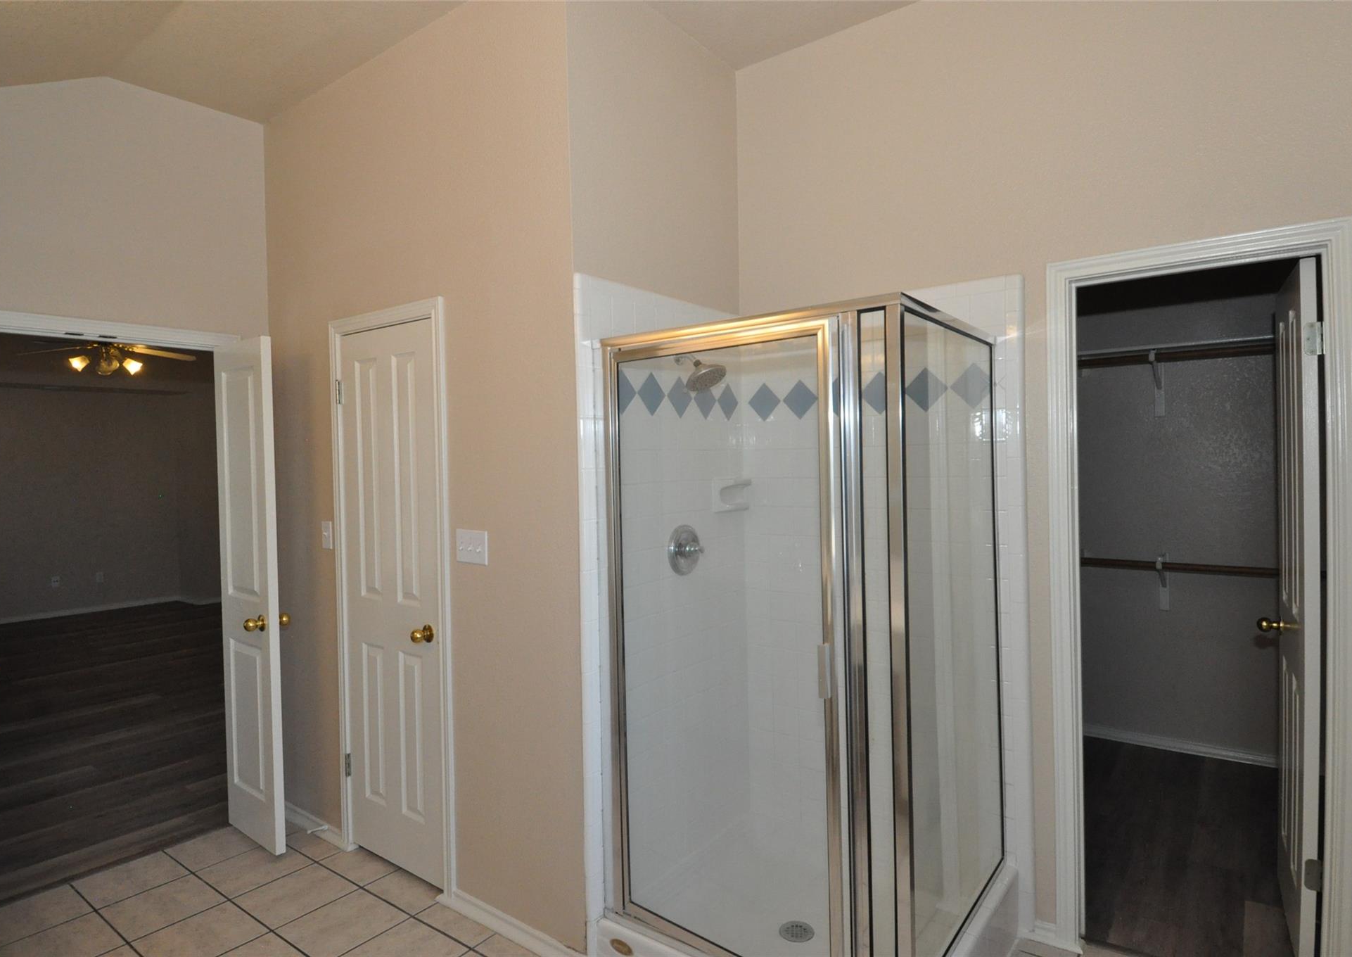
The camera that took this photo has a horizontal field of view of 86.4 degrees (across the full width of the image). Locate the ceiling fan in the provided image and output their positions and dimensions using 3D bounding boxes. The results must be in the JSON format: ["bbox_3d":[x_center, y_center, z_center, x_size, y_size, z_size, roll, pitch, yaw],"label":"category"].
[{"bbox_3d":[-4.120,-0.950,5.200,1.080,0.420,1.080,0,1,38],"label":"ceiling fan"}]

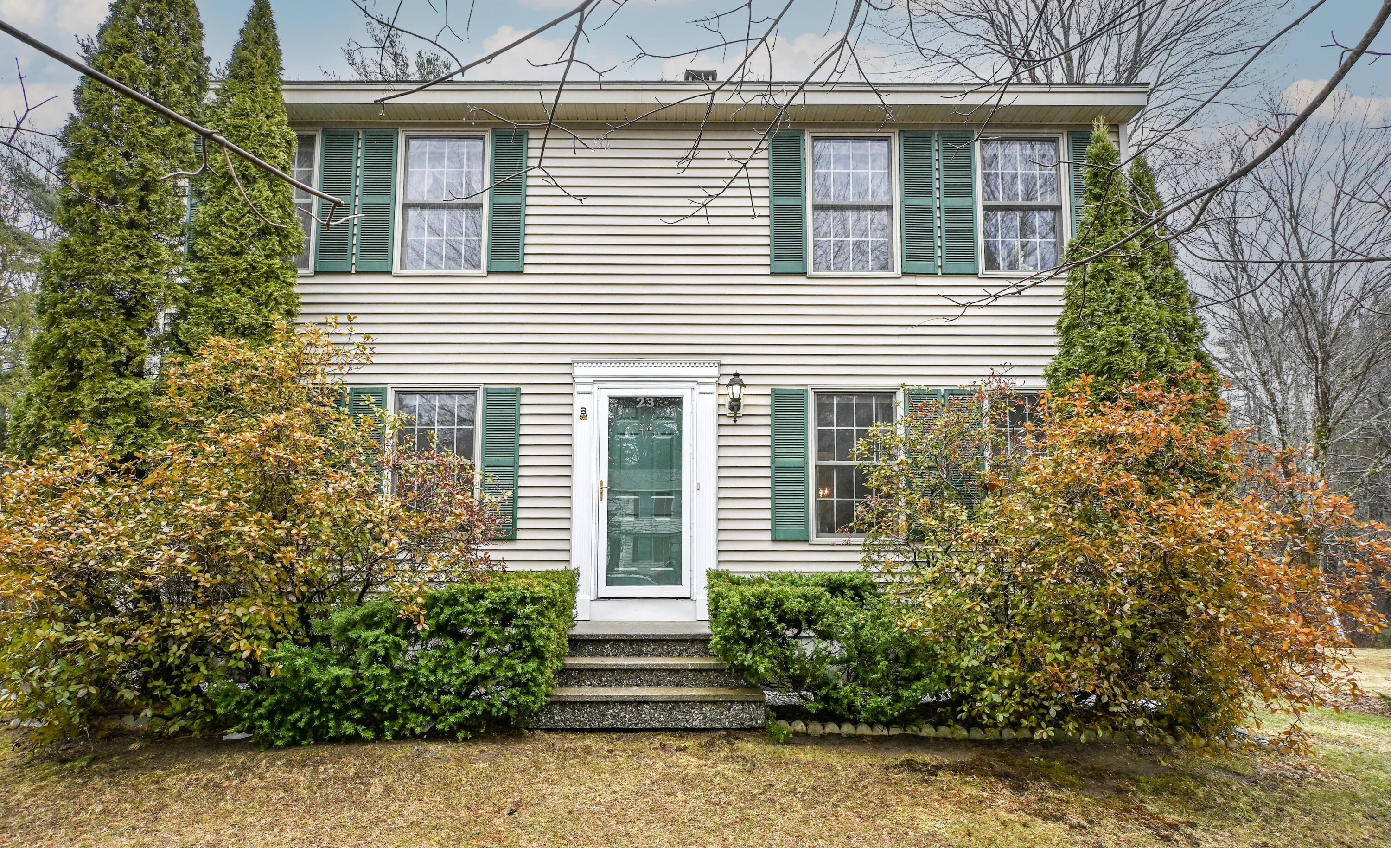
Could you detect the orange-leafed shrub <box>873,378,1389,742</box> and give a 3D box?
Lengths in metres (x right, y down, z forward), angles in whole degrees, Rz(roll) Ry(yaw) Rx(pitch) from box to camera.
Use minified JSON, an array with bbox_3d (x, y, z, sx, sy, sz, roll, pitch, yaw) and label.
[{"bbox_3d":[3.384,0.984,5.782,4.050,2.840,1.850,0,-5,0],"label":"orange-leafed shrub"}]

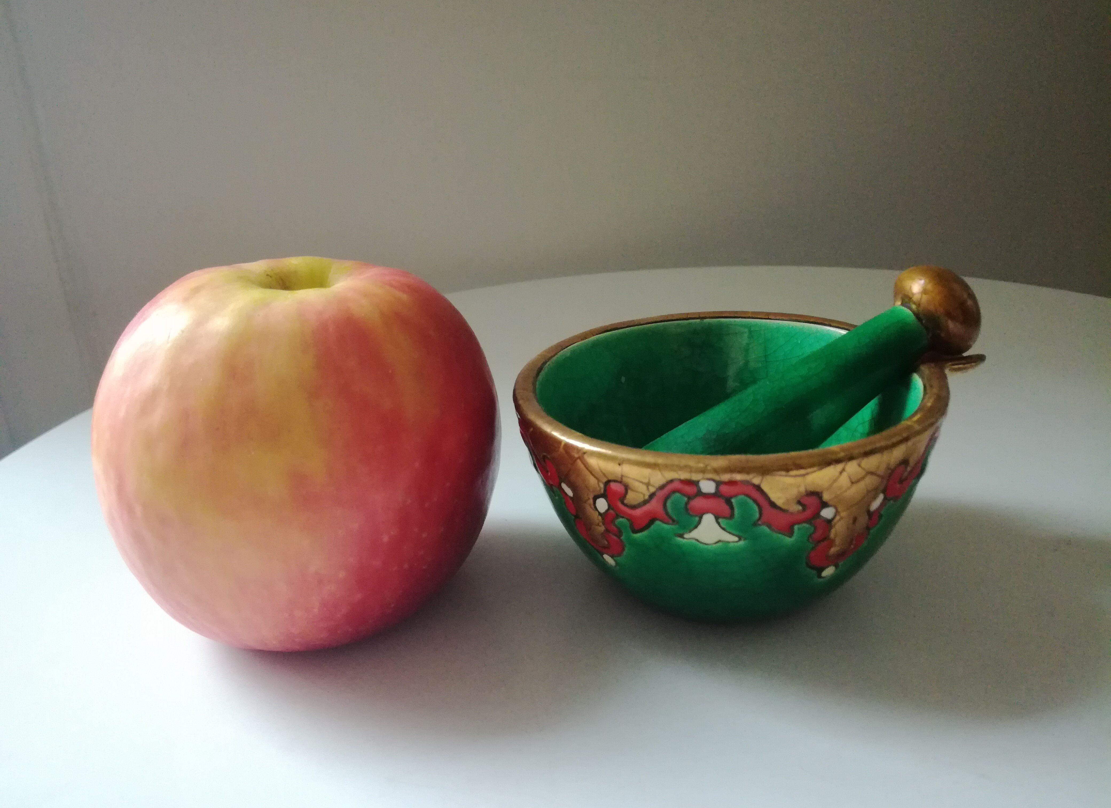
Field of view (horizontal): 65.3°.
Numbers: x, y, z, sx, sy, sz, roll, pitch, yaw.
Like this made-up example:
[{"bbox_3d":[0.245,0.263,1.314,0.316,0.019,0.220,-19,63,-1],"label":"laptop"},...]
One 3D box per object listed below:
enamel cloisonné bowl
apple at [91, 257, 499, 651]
[{"bbox_3d":[0.035,0.015,0.184,0.084,0.046,0.084,-4,23,2],"label":"enamel cloisonné bowl"},{"bbox_3d":[-0.051,0.009,0.180,0.080,0.074,0.080,-5,23,0],"label":"apple"}]

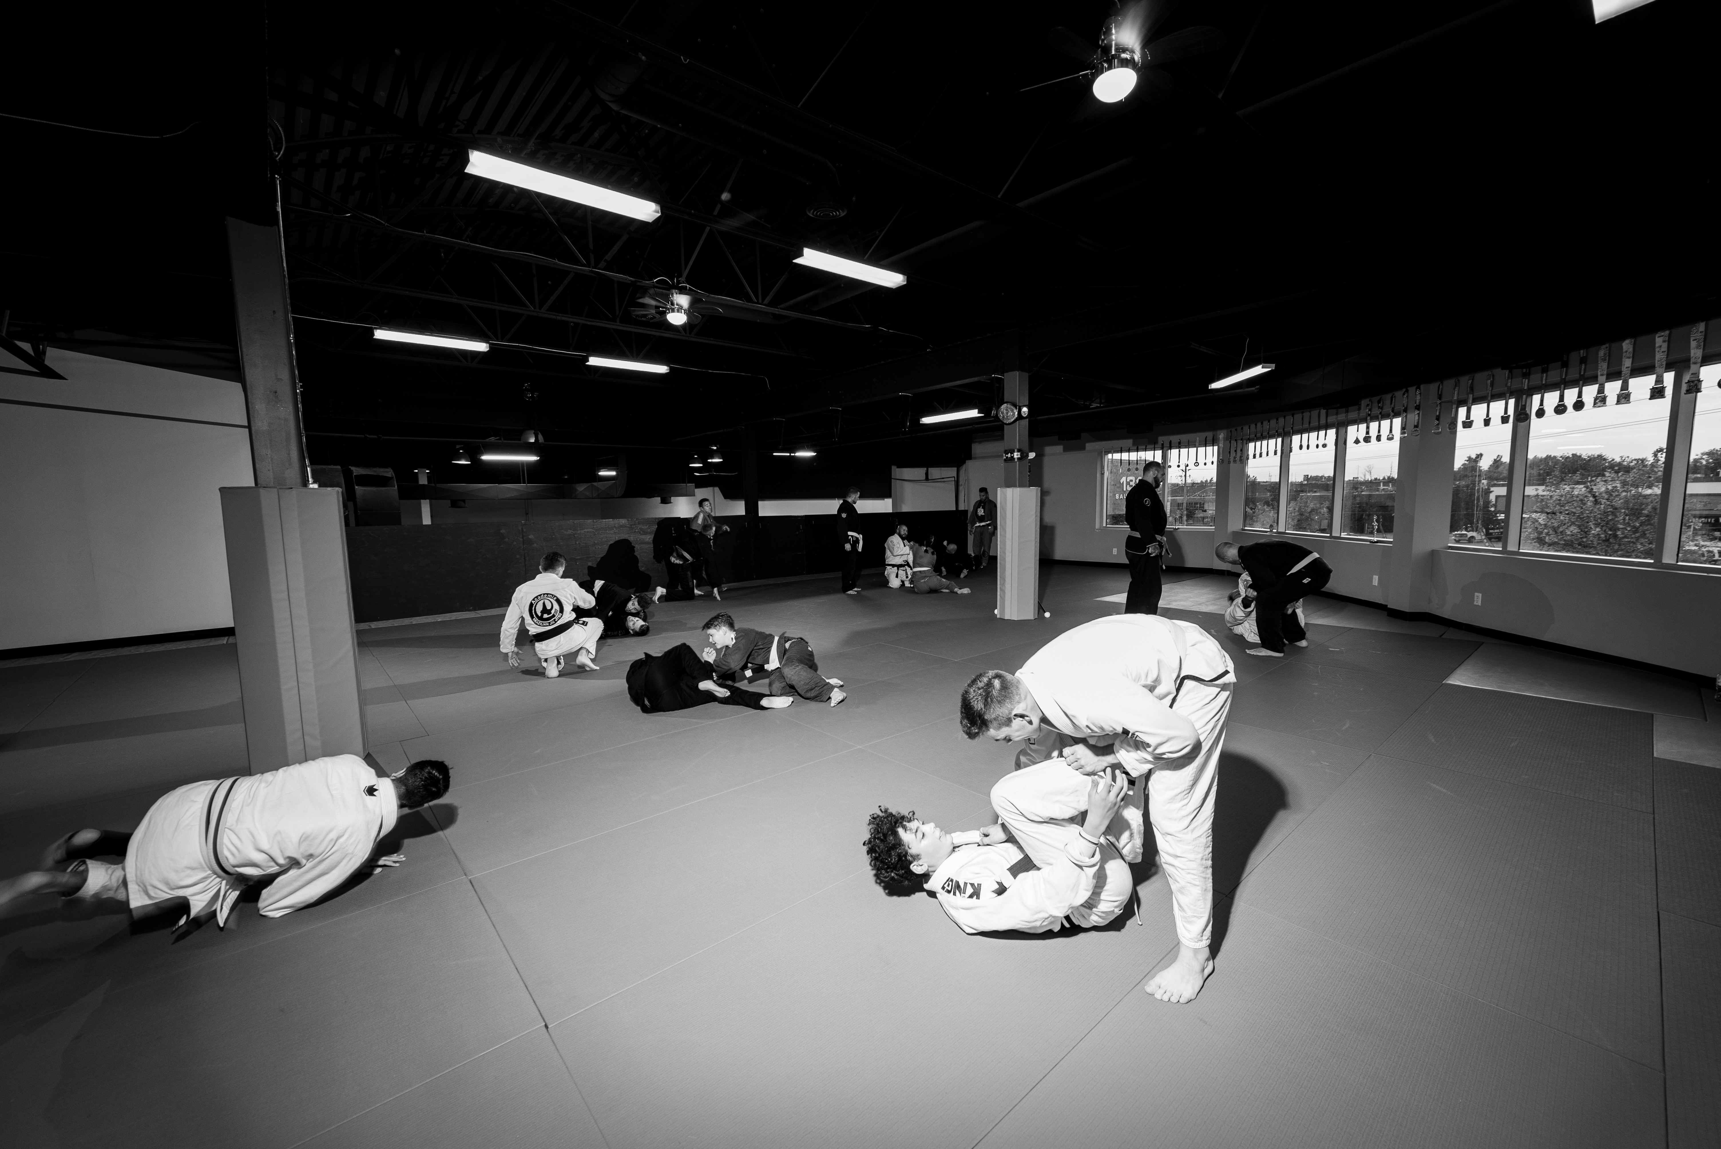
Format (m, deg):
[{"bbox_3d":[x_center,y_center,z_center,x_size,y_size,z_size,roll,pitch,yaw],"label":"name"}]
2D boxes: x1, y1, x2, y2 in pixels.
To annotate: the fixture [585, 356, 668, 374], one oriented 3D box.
[{"bbox_3d":[-3.522,-3.192,10.183,1.230,0.090,0.250,-6,8,-41],"label":"fixture"}]

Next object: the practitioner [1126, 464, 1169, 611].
[{"bbox_3d":[3.100,-0.249,7.250,0.450,1.580,0.550,1,6,20],"label":"practitioner"}]

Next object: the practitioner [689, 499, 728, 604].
[{"bbox_3d":[-2.372,-0.393,10.169,0.500,1.530,0.520,3,7,30],"label":"practitioner"}]

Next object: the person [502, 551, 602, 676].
[{"bbox_3d":[-2.730,0.323,6.080,0.840,1.040,0.740,-2,6,-12],"label":"person"}]

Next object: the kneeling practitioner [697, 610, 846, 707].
[{"bbox_3d":[-0.685,0.589,5.048,1.120,0.590,0.550,1,6,16],"label":"kneeling practitioner"}]

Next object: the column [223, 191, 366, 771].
[{"bbox_3d":[-3.150,-0.428,3.638,0.520,3.000,0.520,-6,8,-41],"label":"column"}]

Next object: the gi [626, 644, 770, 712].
[{"bbox_3d":[-1.163,0.709,4.848,1.020,0.410,0.580,-2,6,-6],"label":"gi"}]

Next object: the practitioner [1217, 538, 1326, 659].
[{"bbox_3d":[3.832,0.192,6.207,0.960,1.000,0.600,3,7,33],"label":"practitioner"}]

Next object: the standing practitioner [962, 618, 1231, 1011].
[{"bbox_3d":[0.765,0.653,2.240,0.890,1.030,0.700,-1,6,6],"label":"standing practitioner"}]

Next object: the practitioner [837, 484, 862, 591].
[{"bbox_3d":[-0.150,-0.557,10.830,0.380,1.710,0.500,2,6,25],"label":"practitioner"}]

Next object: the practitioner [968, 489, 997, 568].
[{"bbox_3d":[2.616,-1.002,14.310,0.580,1.710,0.360,1,6,21],"label":"practitioner"}]

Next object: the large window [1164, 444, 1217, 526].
[{"bbox_3d":[6.231,-1.647,12.667,0.100,1.500,1.030,-6,8,-40],"label":"large window"}]

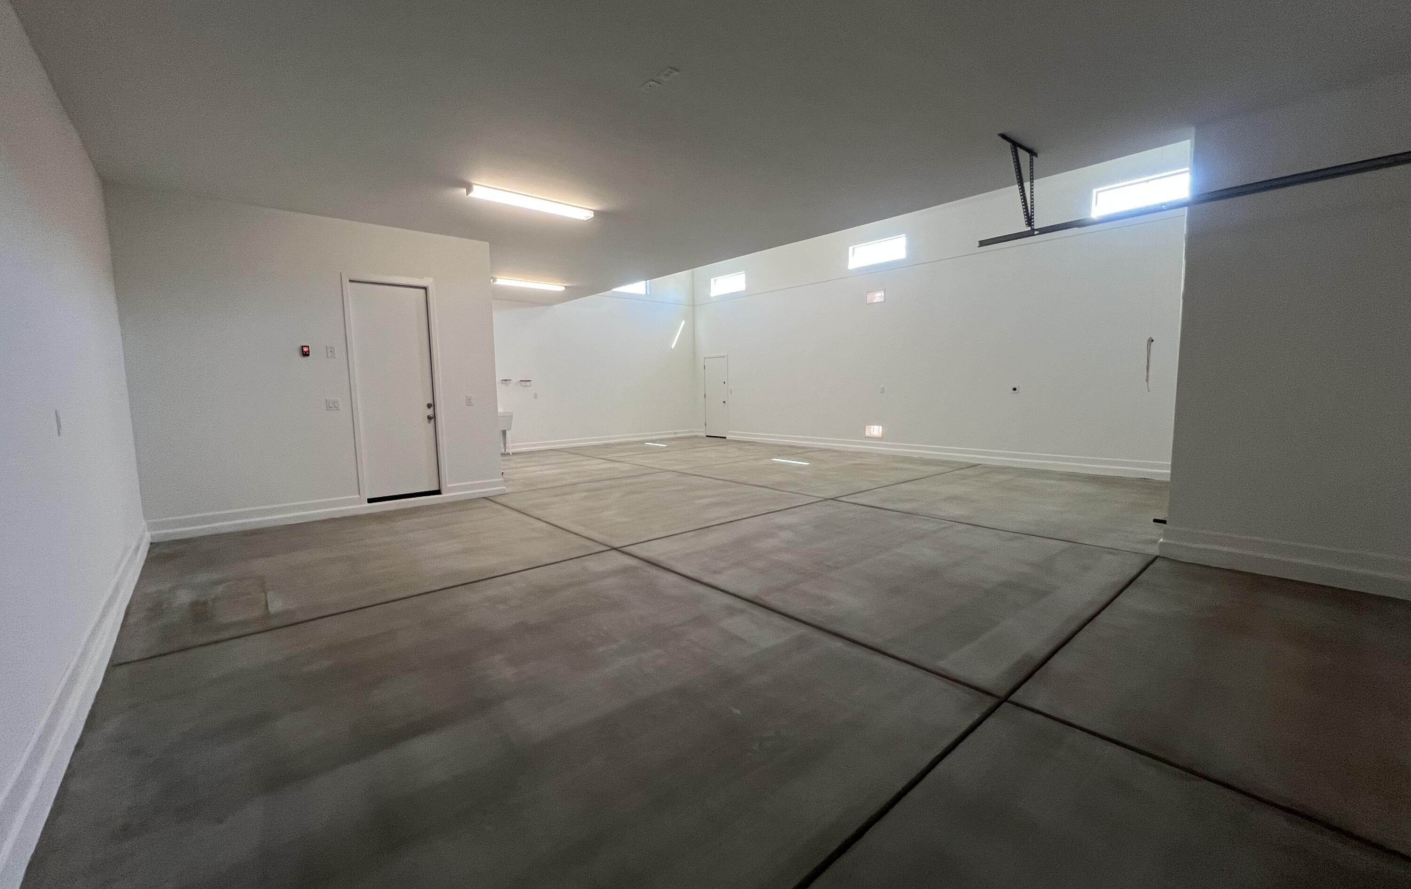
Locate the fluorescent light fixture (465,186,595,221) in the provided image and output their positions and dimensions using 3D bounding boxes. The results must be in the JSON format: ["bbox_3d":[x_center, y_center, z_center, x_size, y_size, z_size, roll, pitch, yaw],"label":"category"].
[{"bbox_3d":[-1.670,-2.373,5.231,1.220,0.070,0.170,-6,8,-42],"label":"fluorescent light fixture"}]

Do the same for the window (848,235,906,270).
[{"bbox_3d":[3.350,-3.726,10.312,0.100,0.434,1.203,-6,8,-42],"label":"window"}]

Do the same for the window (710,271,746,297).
[{"bbox_3d":[0.598,-4.006,13.302,0.100,0.435,1.196,-6,8,-42],"label":"window"}]

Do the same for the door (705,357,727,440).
[{"bbox_3d":[0.309,-1.244,13.918,0.060,2.131,0.841,-6,8,-42],"label":"door"}]

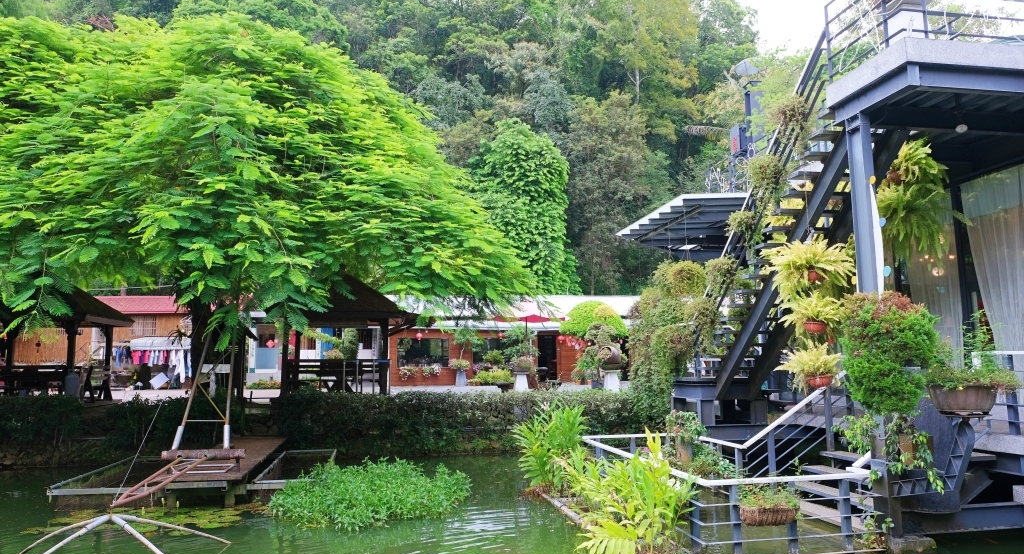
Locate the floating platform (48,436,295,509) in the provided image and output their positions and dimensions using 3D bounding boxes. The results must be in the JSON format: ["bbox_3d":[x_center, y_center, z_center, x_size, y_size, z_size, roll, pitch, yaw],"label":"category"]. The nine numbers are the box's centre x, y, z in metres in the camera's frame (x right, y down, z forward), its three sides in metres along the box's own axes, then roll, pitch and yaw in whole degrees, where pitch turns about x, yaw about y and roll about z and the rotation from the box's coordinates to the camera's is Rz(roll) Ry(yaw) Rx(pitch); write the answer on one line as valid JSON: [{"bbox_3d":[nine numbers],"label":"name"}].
[{"bbox_3d":[-6.208,3.812,13.790,2.600,0.480,7.800,1,-8,-13],"label":"floating platform"}]

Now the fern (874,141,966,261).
[{"bbox_3d":[5.775,-1.076,9.600,1.250,1.700,1.150,0,-7,0],"label":"fern"}]

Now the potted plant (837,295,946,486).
[{"bbox_3d":[4.687,1.418,8.450,1.300,2.400,1.150,0,-7,0],"label":"potted plant"}]

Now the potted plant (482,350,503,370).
[{"bbox_3d":[-0.691,3.046,25.500,0.850,0.650,0.800,0,-7,0],"label":"potted plant"}]

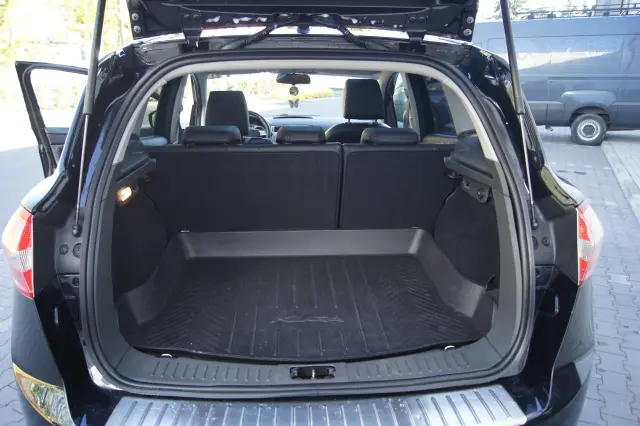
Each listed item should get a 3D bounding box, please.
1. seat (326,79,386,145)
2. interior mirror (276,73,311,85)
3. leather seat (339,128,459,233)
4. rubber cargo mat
[{"bbox_3d":[0.225,-0.359,3.063,0.520,1.000,0.800,-1,19,-4],"label":"seat"},{"bbox_3d":[-0.184,-0.935,3.333,0.245,0.075,0.050,3,19,8],"label":"interior mirror"},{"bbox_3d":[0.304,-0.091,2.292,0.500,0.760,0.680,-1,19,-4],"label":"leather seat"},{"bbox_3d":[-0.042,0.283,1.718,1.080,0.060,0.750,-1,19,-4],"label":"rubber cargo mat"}]

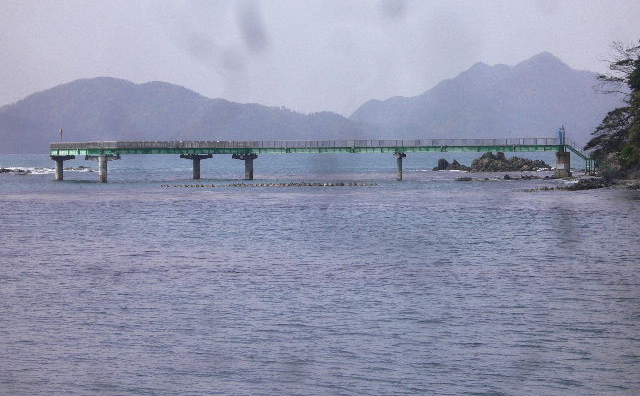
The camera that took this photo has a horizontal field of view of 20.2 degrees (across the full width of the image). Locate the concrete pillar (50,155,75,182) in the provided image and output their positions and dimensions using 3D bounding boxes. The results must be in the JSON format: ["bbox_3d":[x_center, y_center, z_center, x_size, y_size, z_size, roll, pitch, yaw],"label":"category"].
[{"bbox_3d":[-41.639,-4.932,290.000,3.400,4.200,2.000,-1,2,-27],"label":"concrete pillar"}]

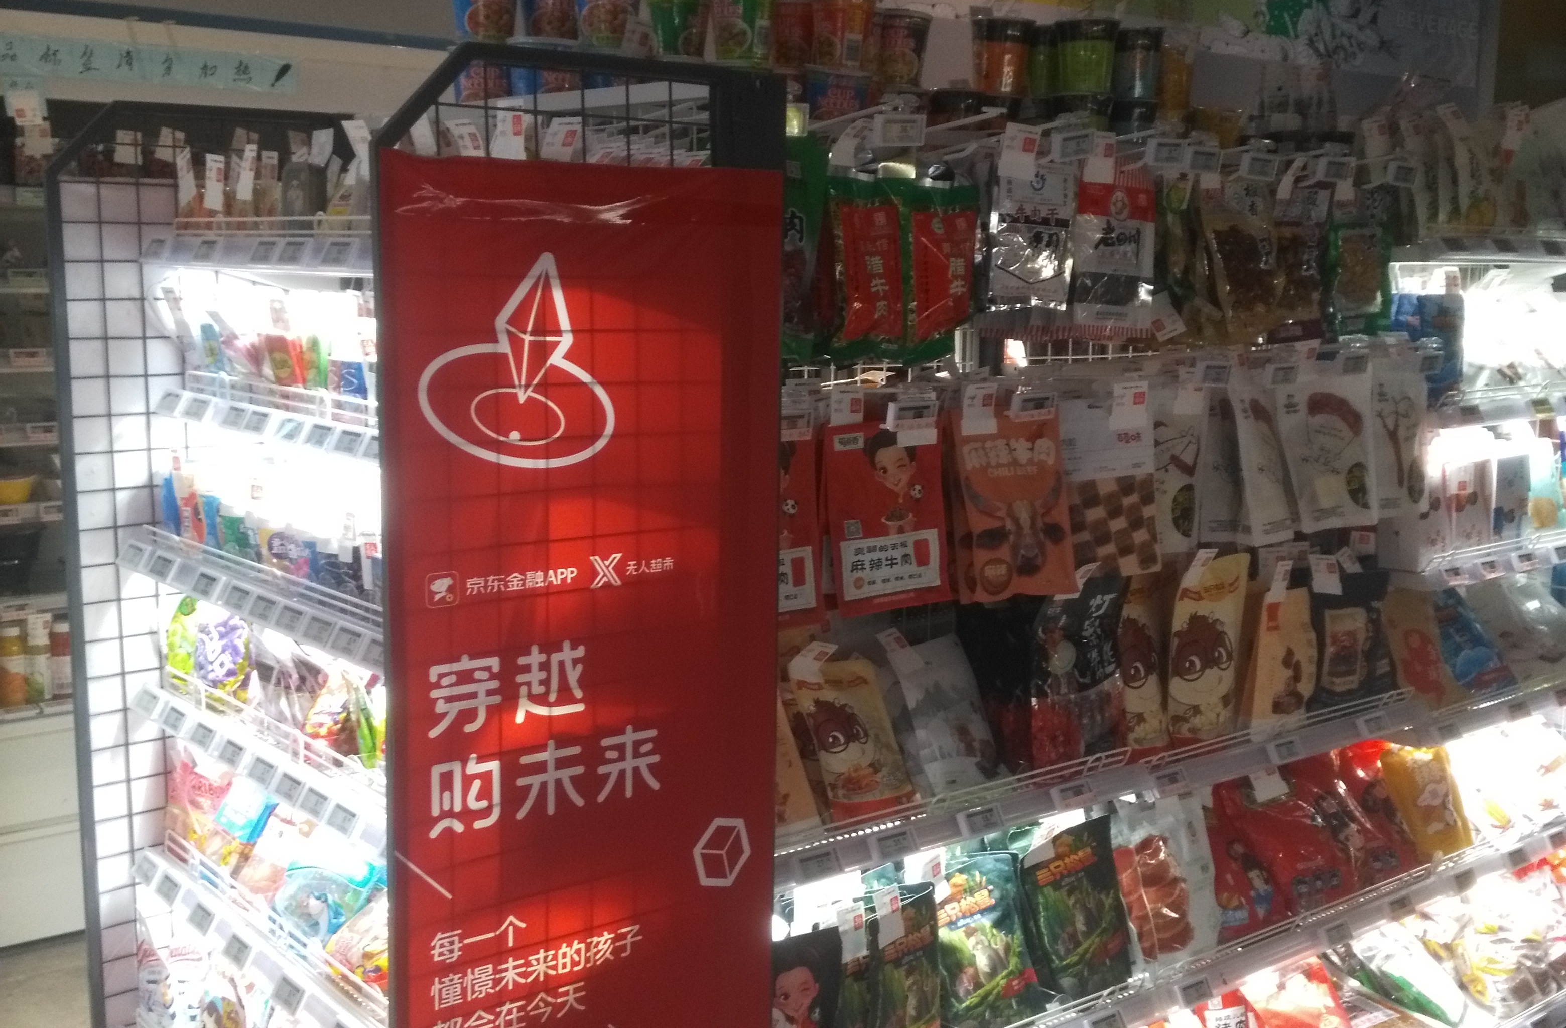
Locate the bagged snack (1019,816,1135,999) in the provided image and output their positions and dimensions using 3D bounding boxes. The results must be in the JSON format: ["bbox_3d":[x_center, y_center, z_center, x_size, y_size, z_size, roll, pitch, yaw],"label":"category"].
[{"bbox_3d":[0.424,0.563,2.418,0.162,0.238,0.052,-7,0,-44],"label":"bagged snack"}]

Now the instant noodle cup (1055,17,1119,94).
[{"bbox_3d":[0.507,-0.761,2.810,0.107,0.114,0.107,2,9,10],"label":"instant noodle cup"}]

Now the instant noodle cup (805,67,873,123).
[{"bbox_3d":[0.080,-0.575,2.401,0.097,0.107,0.097,1,9,2],"label":"instant noodle cup"}]

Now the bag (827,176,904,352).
[{"bbox_3d":[0.088,-0.293,1.989,0.119,0.203,0.030,-6,9,-37],"label":"bag"}]

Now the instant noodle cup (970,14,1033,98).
[{"bbox_3d":[0.352,-0.731,2.710,0.105,0.117,0.105,1,9,0],"label":"instant noodle cup"}]

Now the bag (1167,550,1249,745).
[{"bbox_3d":[0.613,0.201,2.525,0.147,0.266,0.055,-6,11,-38],"label":"bag"}]

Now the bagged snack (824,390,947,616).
[{"bbox_3d":[0.118,-0.001,2.058,0.177,0.240,0.035,-7,2,-40],"label":"bagged snack"}]

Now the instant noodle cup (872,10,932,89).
[{"bbox_3d":[0.193,-0.743,2.700,0.097,0.109,0.097,1,9,0],"label":"instant noodle cup"}]

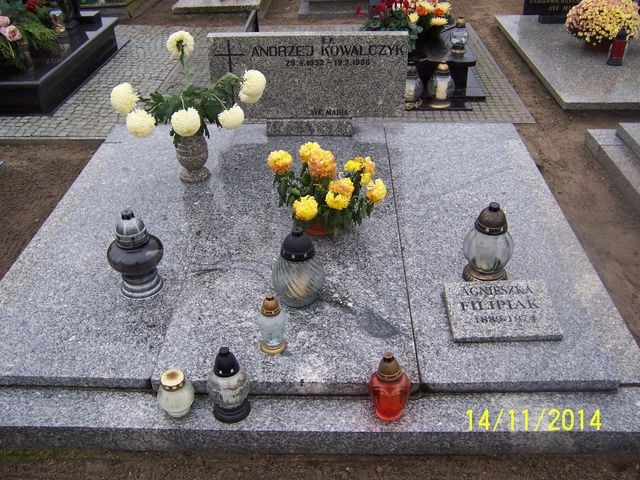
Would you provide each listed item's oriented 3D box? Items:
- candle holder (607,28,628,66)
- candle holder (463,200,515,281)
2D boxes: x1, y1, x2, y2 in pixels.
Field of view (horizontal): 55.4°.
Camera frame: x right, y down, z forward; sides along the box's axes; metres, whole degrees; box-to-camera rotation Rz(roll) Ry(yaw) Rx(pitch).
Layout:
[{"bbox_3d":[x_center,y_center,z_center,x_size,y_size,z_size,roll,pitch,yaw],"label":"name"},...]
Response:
[{"bbox_3d":[2.009,-1.306,4.105,0.110,0.237,0.110,0,34,2],"label":"candle holder"},{"bbox_3d":[0.600,0.005,2.160,0.168,0.299,0.168,0,34,2],"label":"candle holder"}]

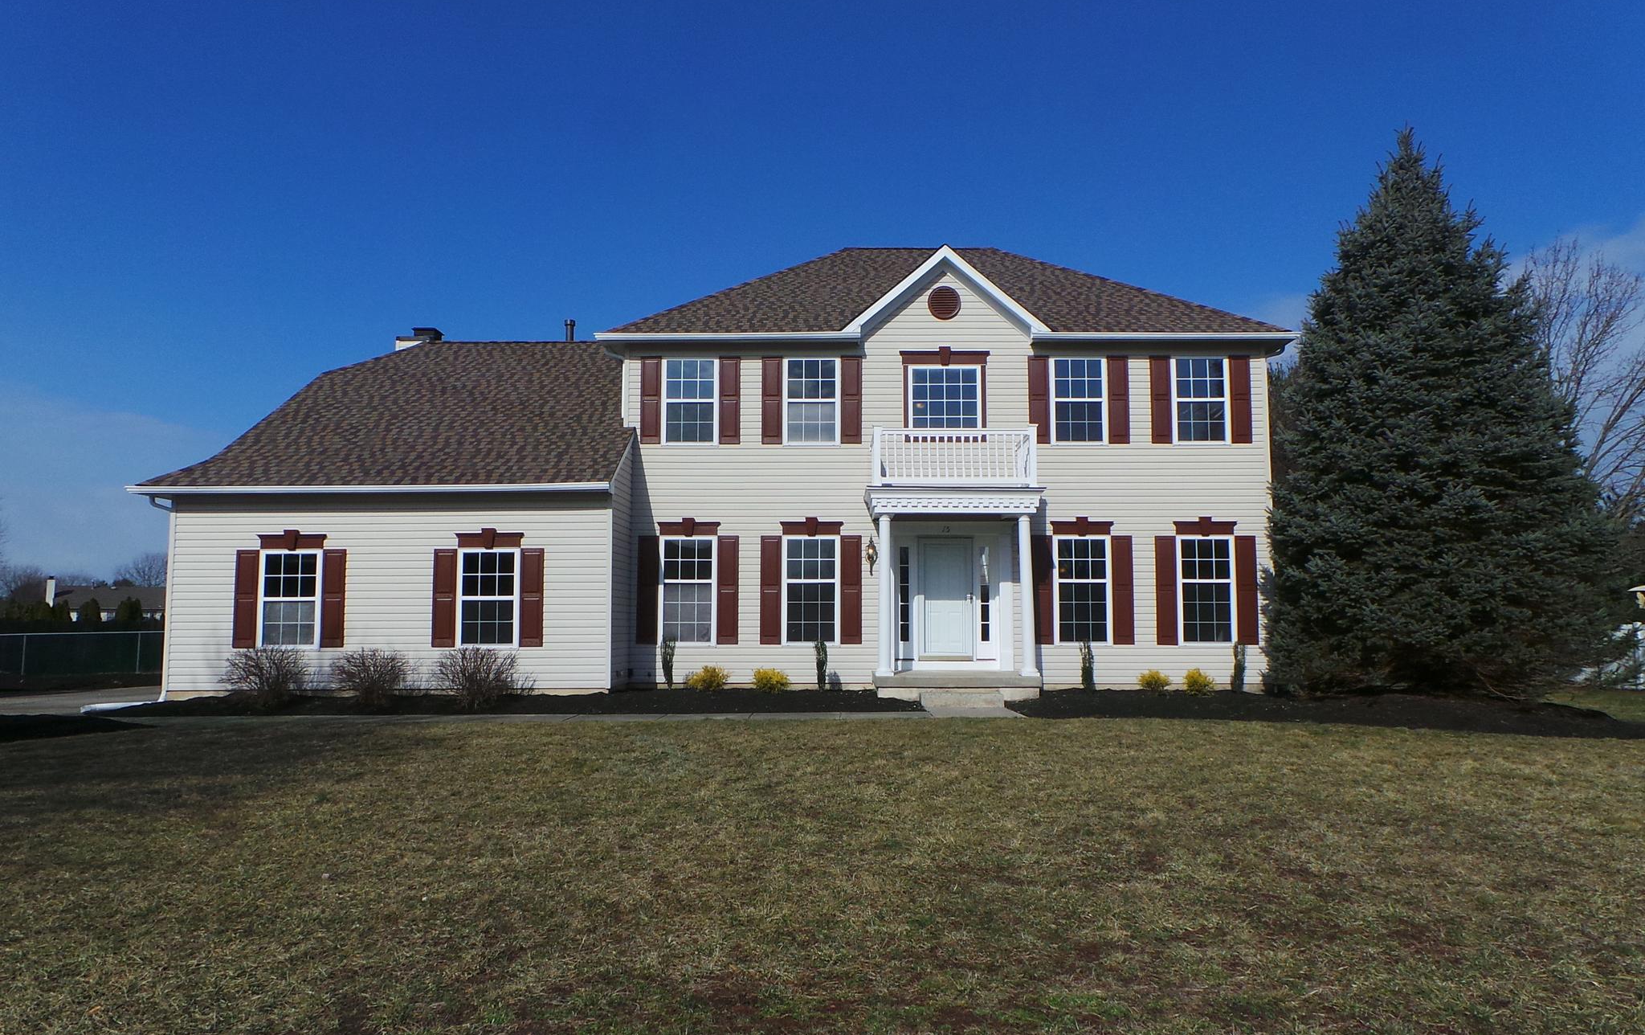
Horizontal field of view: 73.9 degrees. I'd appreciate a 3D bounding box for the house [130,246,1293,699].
[{"bbox_3d":[-1.280,-1.207,21.622,18.240,8.850,10.300,0,-5,0],"label":"house"}]

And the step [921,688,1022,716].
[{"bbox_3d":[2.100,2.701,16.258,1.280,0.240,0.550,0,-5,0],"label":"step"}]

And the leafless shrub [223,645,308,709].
[{"bbox_3d":[-8.050,2.304,15.824,1.260,0.860,1.180,0,-5,0],"label":"leafless shrub"}]

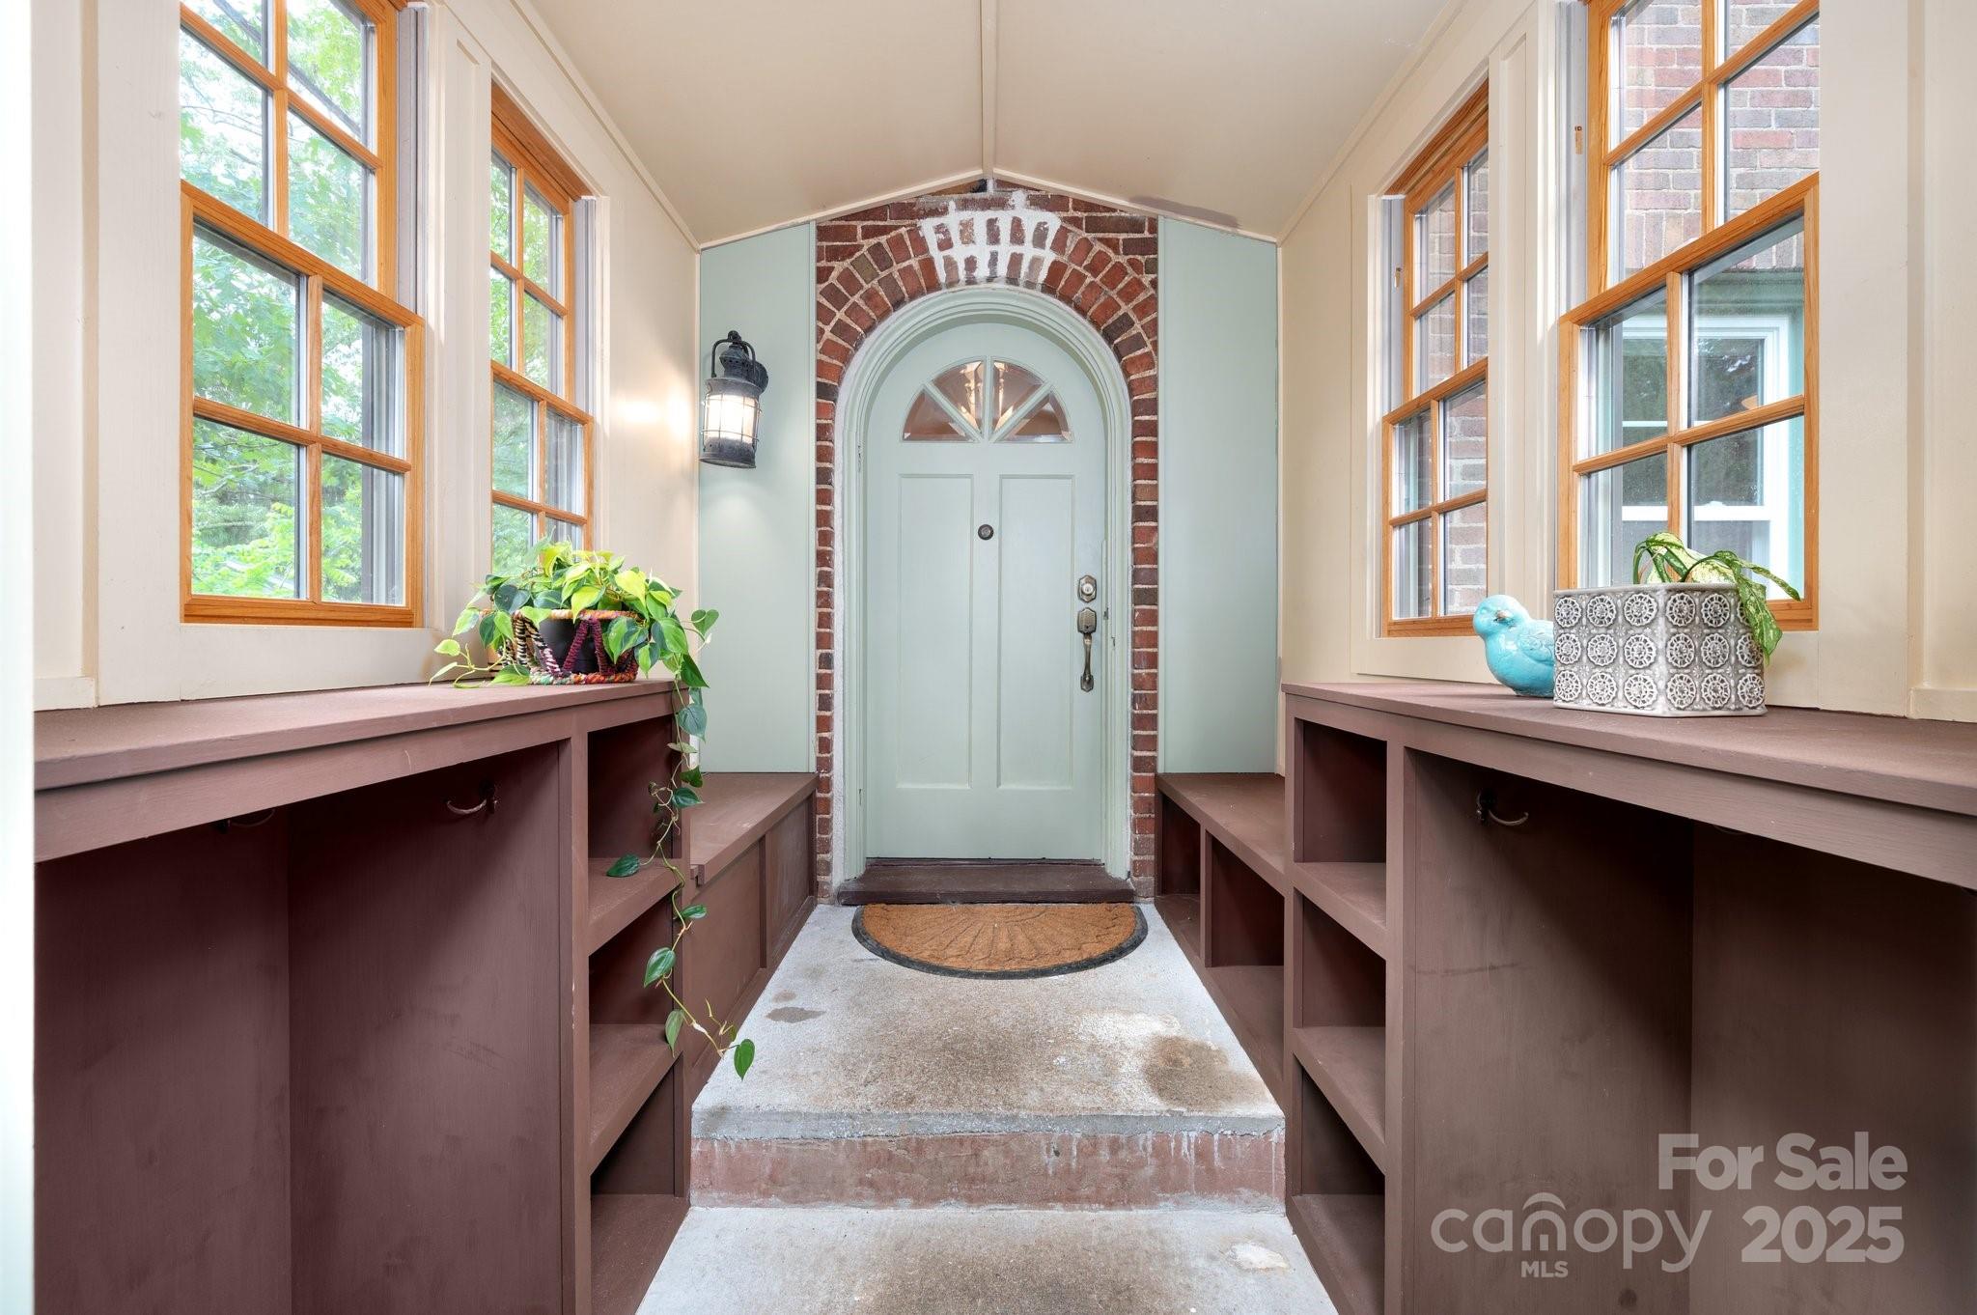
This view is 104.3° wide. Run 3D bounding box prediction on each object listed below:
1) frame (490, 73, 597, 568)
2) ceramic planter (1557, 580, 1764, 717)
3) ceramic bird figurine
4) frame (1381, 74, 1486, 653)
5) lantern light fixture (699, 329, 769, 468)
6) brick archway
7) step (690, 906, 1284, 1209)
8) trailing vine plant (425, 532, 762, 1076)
[{"bbox_3d":[-1.000,-0.590,1.710,0.090,1.100,0.450,0,1,0],"label":"frame"},{"bbox_3d":[0.852,-0.009,0.983,0.146,0.155,0.146,0,1,-9],"label":"ceramic planter"},{"bbox_3d":[0.865,-0.018,1.235,0.195,0.160,0.120,-1,1,-22],"label":"ceramic bird figurine"},{"bbox_3d":[1.000,-0.590,1.710,0.090,1.100,0.450,0,1,0],"label":"frame"},{"bbox_3d":[-0.790,-0.785,2.420,0.190,0.420,0.270,0,1,0],"label":"lantern light fixture"},{"bbox_3d":[-0.003,-0.380,2.650,1.170,2.420,0.170,0,1,0],"label":"brick archway"},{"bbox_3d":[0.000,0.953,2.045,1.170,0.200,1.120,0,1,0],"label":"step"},{"bbox_3d":[-0.710,0.285,1.400,0.500,1.000,0.420,0,1,0],"label":"trailing vine plant"}]

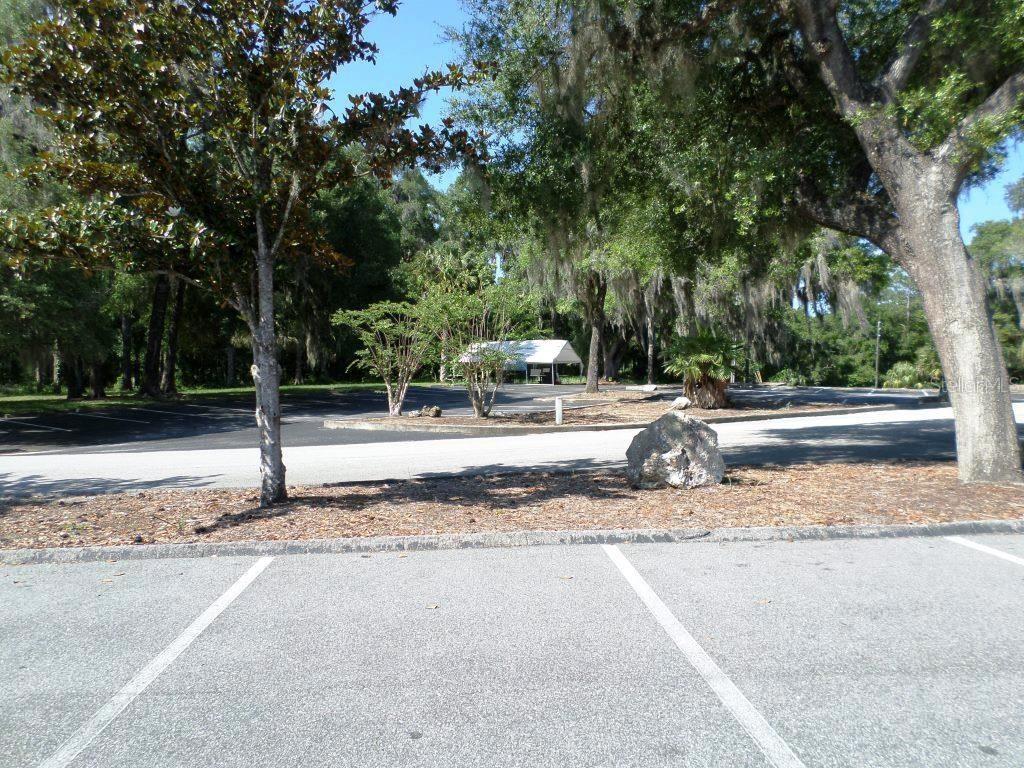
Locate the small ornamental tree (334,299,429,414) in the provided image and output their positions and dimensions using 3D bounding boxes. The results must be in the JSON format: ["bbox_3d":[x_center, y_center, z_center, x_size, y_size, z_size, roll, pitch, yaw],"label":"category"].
[{"bbox_3d":[-3.920,-0.739,22.300,2.860,3.440,2.800,-1,1,0],"label":"small ornamental tree"}]

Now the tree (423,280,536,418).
[{"bbox_3d":[-0.945,-0.945,21.500,3.200,3.900,3.100,-1,1,0],"label":"tree"}]

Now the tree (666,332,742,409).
[{"bbox_3d":[6.065,-0.441,23.300,2.520,2.430,2.400,-1,1,0],"label":"tree"}]

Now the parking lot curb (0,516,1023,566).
[{"bbox_3d":[0.213,1.294,6.136,8.420,0.130,0.180,-1,1,-5],"label":"parking lot curb"}]

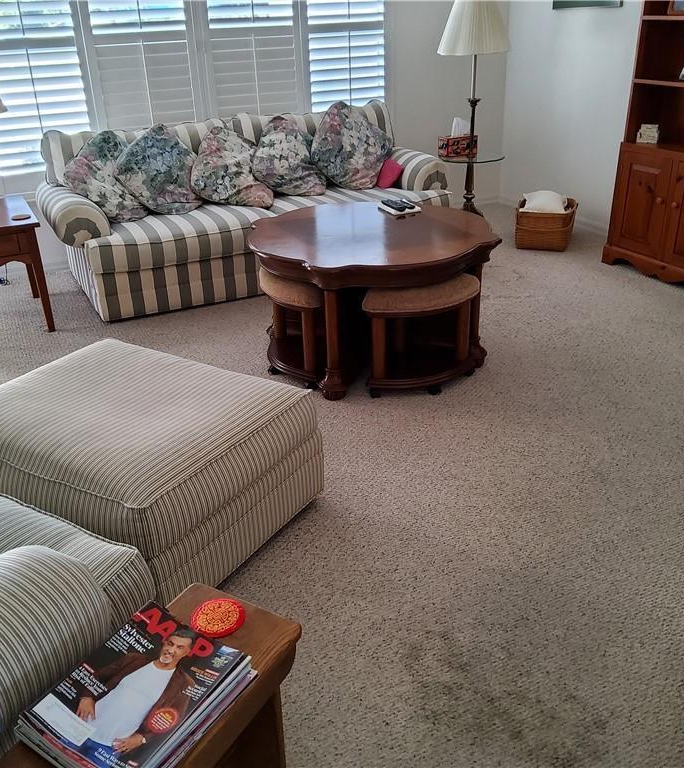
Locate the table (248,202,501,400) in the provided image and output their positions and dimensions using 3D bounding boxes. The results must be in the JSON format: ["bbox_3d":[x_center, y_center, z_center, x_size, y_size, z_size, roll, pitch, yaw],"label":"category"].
[{"bbox_3d":[0.126,-0.432,3.516,1.058,0.536,1.058,-2,26,1],"label":"table"}]

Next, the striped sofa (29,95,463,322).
[{"bbox_3d":[-0.519,-1.079,4.489,2.262,0.877,1.029,-13,28,-21],"label":"striped sofa"}]

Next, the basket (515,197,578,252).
[{"bbox_3d":[1.316,-1.043,4.967,0.355,0.249,0.413,7,28,19],"label":"basket"}]

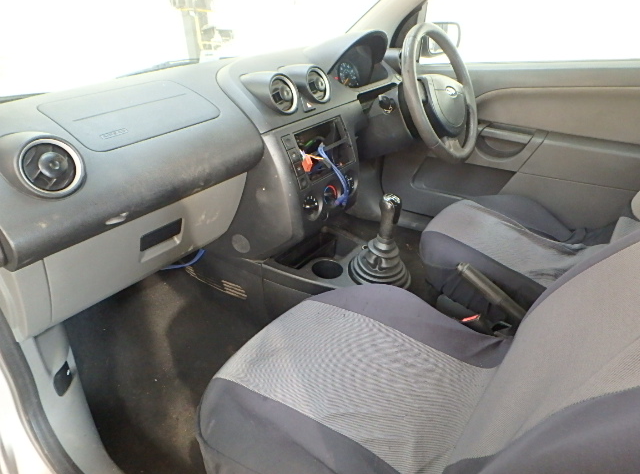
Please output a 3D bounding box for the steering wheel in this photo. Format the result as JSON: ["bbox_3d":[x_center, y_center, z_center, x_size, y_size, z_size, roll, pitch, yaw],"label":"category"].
[{"bbox_3d":[0.307,-0.372,1.188,0.100,0.372,0.372,-9,19,45],"label":"steering wheel"}]

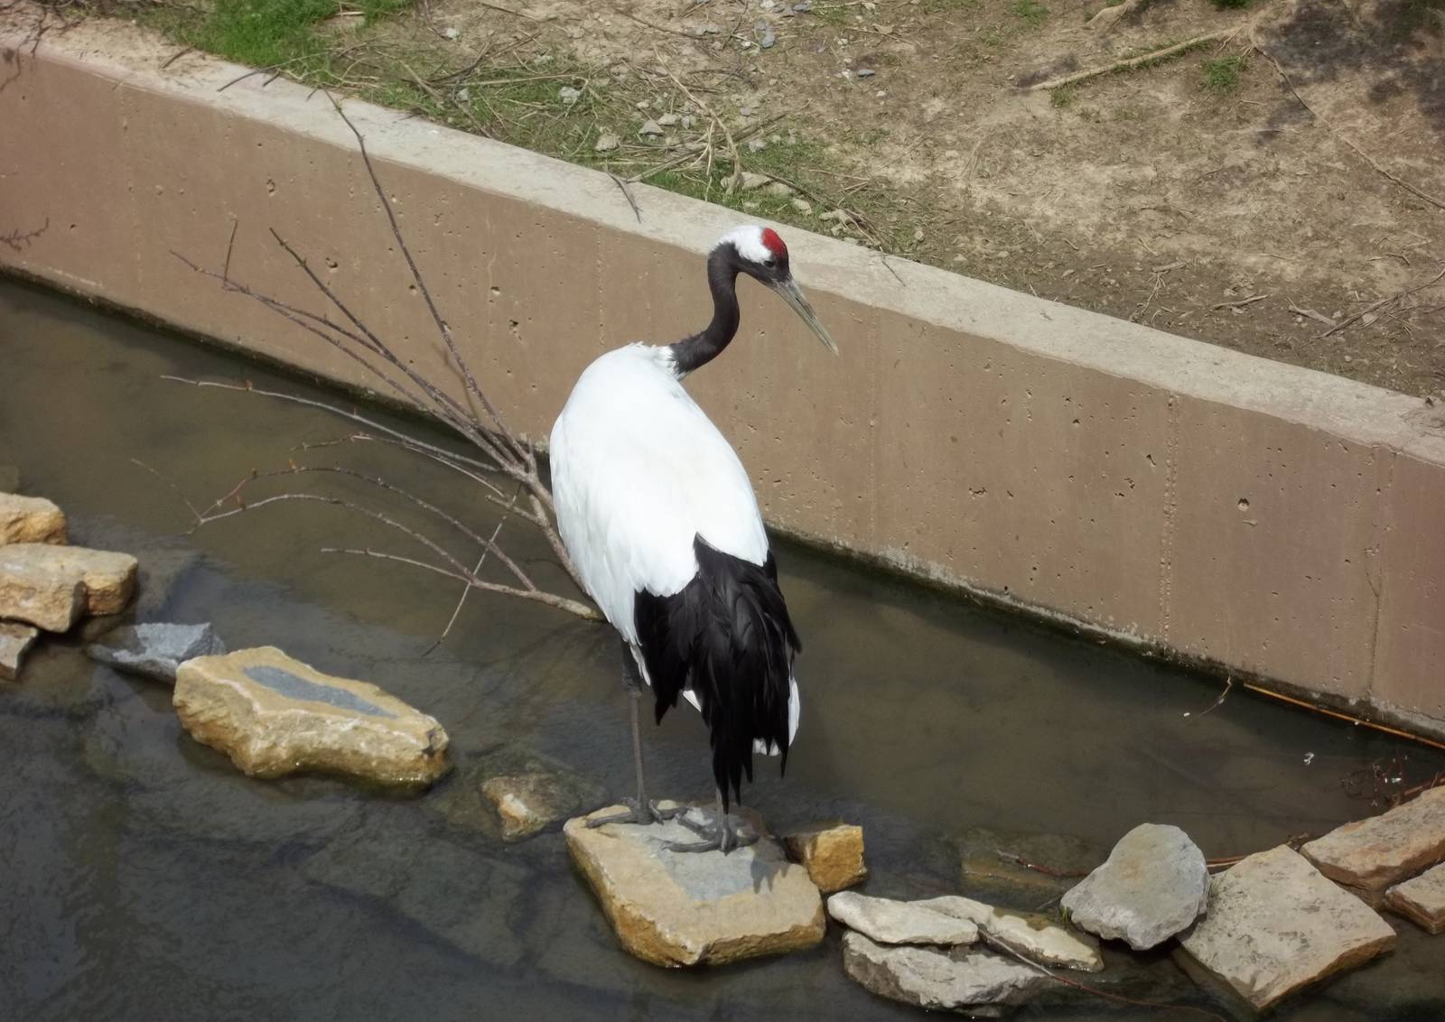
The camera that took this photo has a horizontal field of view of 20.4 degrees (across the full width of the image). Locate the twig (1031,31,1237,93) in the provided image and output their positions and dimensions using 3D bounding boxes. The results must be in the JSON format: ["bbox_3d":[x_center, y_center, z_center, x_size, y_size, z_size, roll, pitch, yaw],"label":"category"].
[{"bbox_3d":[0.860,-0.934,8.320,0.530,0.045,0.035,-16,32,-26],"label":"twig"}]

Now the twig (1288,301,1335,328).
[{"bbox_3d":[1.086,-0.359,7.396,0.030,0.022,0.106,-26,38,-37],"label":"twig"}]

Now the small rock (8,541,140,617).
[{"bbox_3d":[-1.248,0.137,7.648,0.260,0.090,0.170,3,30,7],"label":"small rock"}]

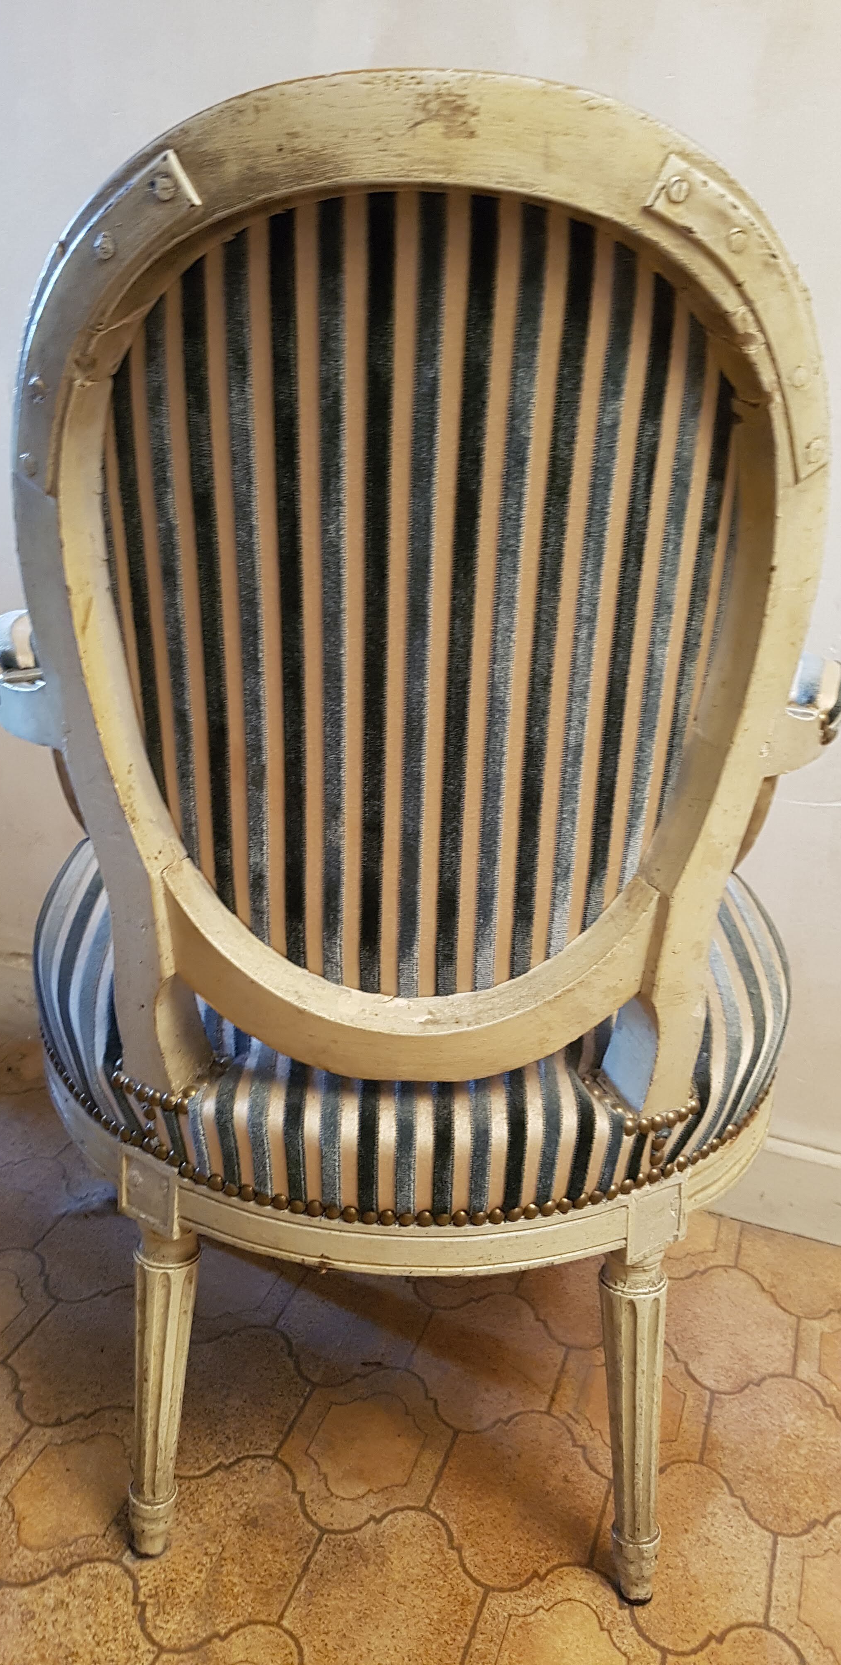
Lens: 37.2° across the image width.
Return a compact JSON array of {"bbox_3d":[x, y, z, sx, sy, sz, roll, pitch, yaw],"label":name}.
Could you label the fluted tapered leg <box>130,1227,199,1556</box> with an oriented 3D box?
[{"bbox_3d":[-0.192,0.413,0.921,0.047,0.286,0.047,3,17,-10],"label":"fluted tapered leg"}]

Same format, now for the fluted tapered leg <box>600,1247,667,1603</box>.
[{"bbox_3d":[0.158,0.436,0.918,0.047,0.288,0.047,-1,14,10],"label":"fluted tapered leg"}]

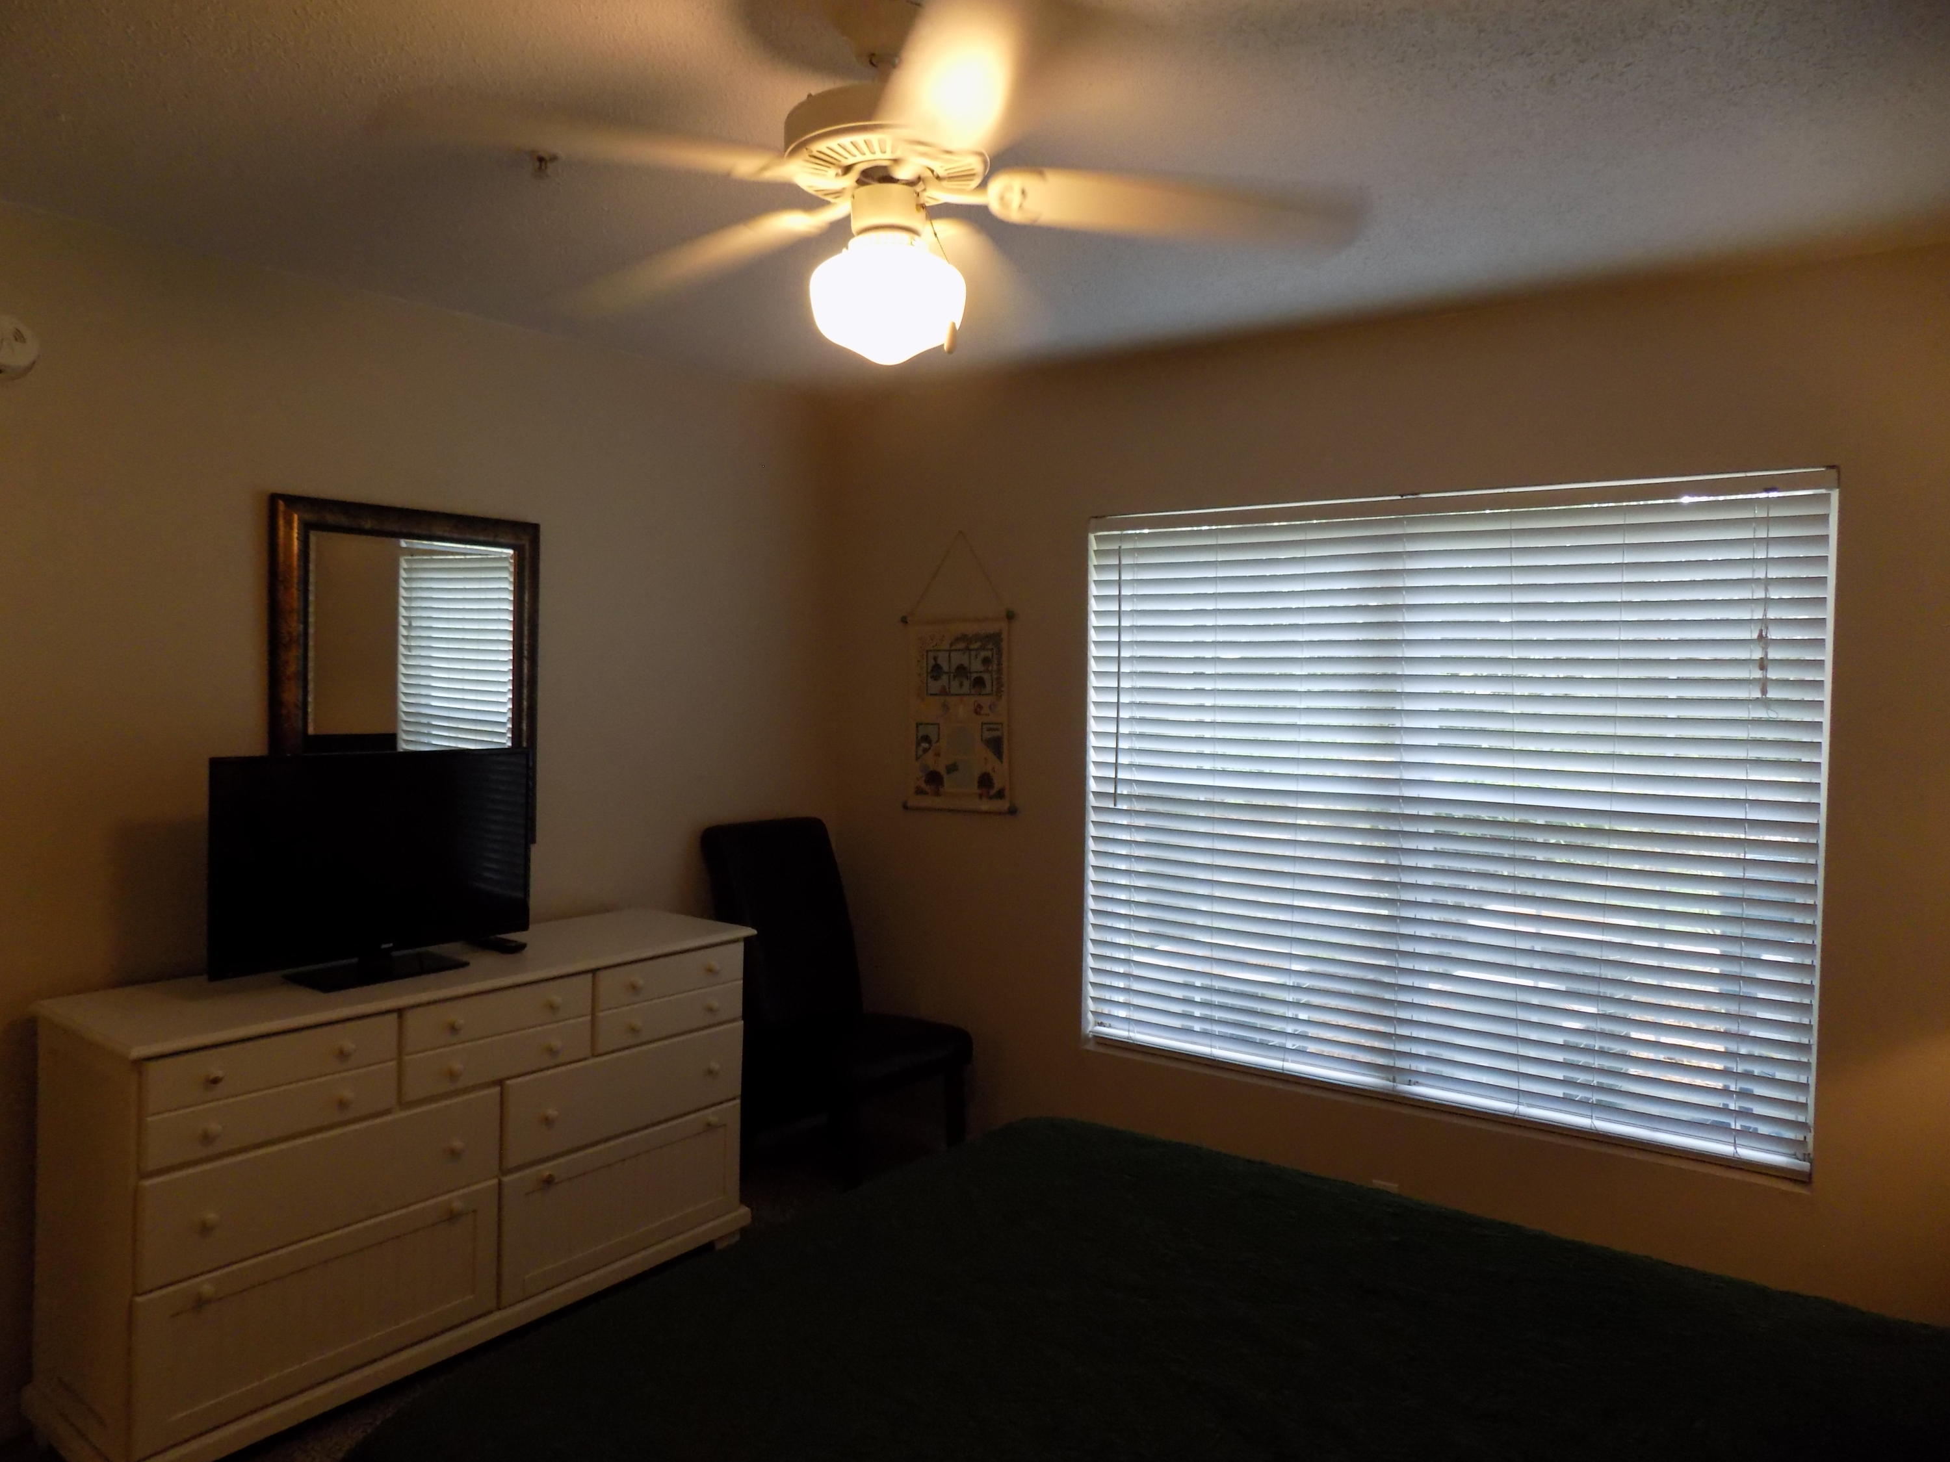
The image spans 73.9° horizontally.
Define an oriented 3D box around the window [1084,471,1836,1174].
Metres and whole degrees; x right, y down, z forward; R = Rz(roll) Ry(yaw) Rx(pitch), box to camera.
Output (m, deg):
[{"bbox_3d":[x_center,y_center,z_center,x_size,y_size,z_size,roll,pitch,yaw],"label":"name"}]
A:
[{"bbox_3d":[1.066,0.174,3.281,1.800,1.510,0.060,2,2,36],"label":"window"}]

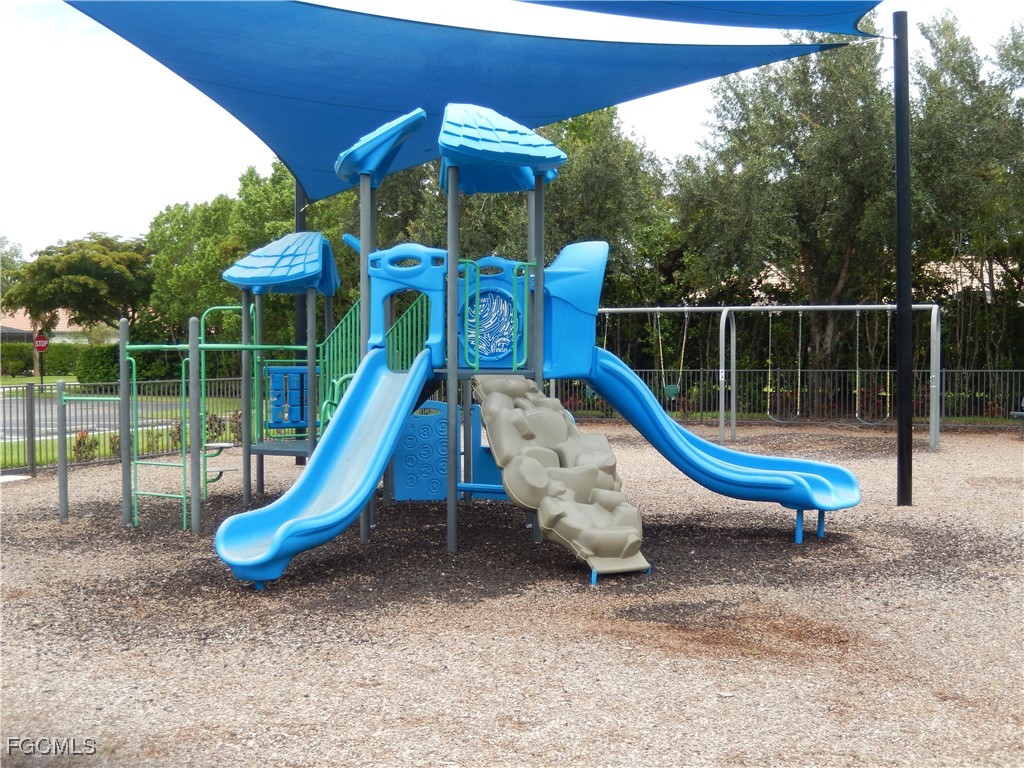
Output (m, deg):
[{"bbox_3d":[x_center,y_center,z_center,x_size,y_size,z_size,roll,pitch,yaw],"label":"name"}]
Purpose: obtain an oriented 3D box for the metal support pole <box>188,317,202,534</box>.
[{"bbox_3d":[-2.969,0.393,11.351,0.095,2.029,0.095,0,2,0],"label":"metal support pole"}]

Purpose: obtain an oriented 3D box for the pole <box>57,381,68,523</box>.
[{"bbox_3d":[-4.476,0.676,12.078,0.095,1.422,0.095,0,2,0],"label":"pole"}]

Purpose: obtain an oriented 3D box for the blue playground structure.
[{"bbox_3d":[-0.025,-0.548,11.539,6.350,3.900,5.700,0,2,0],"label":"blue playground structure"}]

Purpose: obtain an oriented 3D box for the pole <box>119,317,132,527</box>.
[{"bbox_3d":[-3.756,0.379,11.798,0.095,2.031,0.095,0,2,0],"label":"pole"}]

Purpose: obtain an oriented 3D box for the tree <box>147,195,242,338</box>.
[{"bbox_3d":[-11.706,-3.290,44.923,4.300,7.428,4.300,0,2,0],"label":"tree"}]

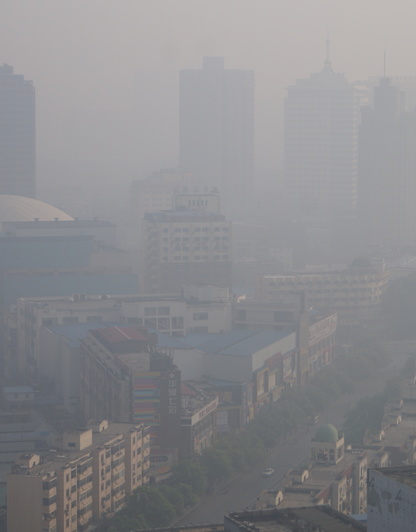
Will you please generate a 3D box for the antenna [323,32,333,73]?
[{"bbox_3d":[66.950,-119.750,1020.000,5.600,22.620,5.600,-1,5,-11],"label":"antenna"}]

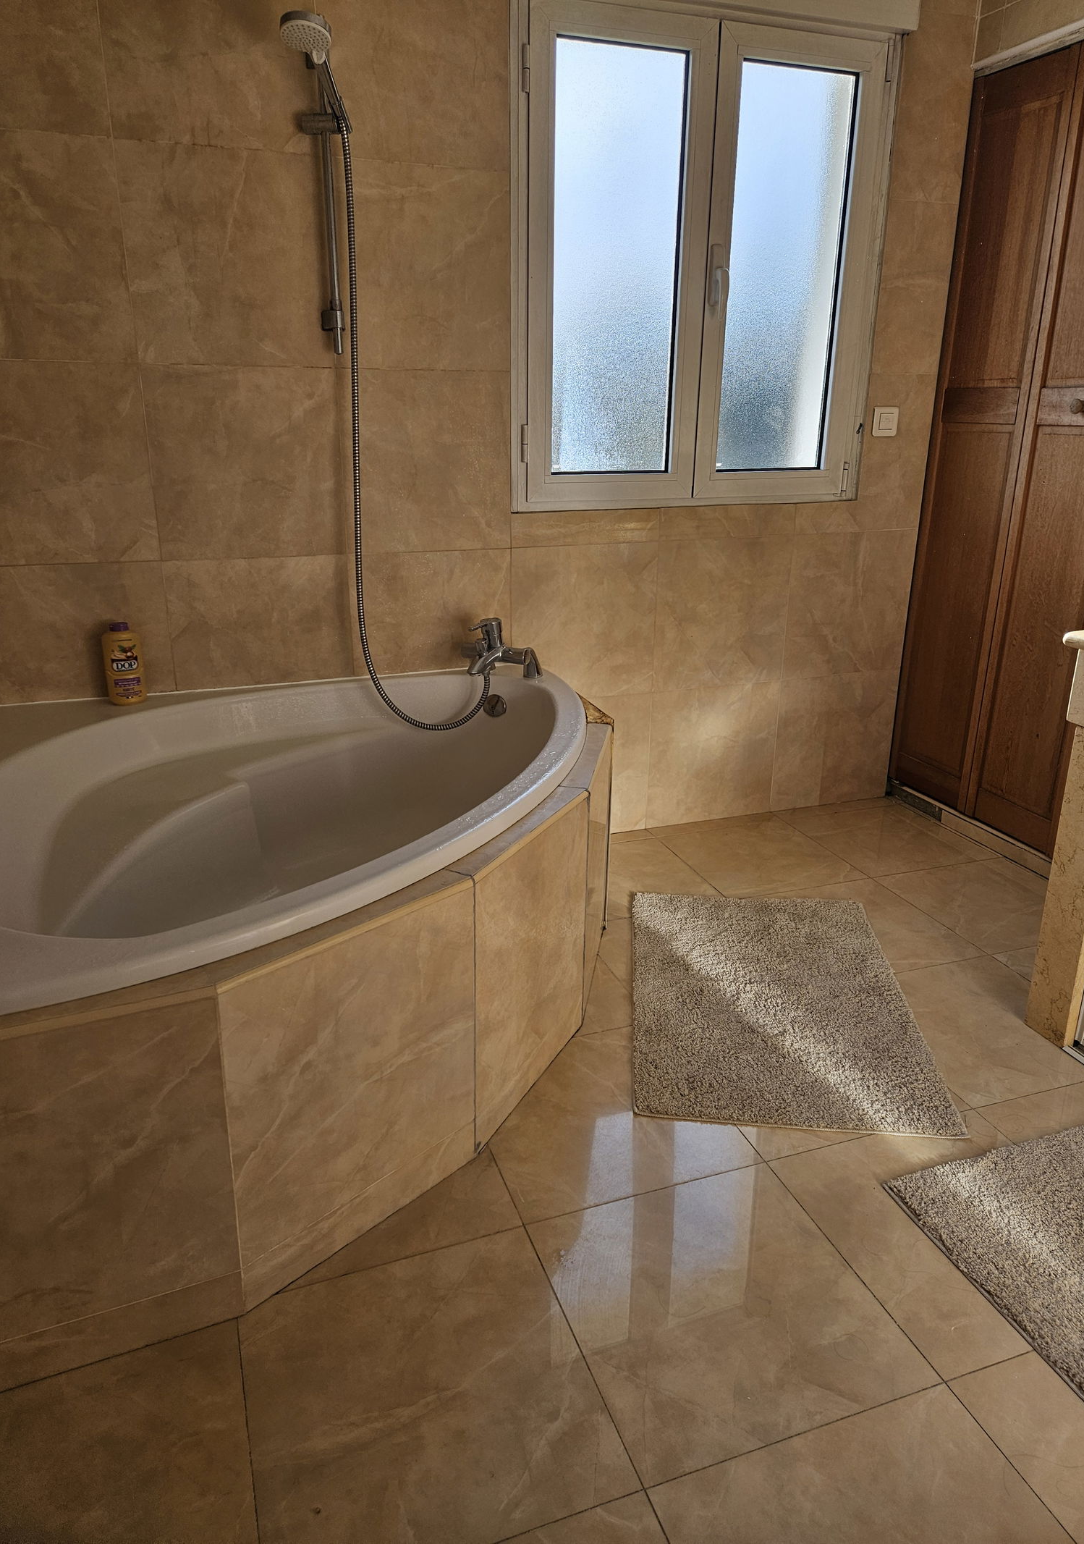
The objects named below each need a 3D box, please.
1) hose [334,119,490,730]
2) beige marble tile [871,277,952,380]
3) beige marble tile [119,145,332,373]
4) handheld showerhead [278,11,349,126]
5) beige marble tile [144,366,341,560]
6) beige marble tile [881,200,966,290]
[{"bbox_3d":[-0.281,-0.745,2.374,0.319,1.315,0.080,-7,21,-19],"label":"hose"},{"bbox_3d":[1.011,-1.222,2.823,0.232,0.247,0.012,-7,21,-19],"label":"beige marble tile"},{"bbox_3d":[-0.674,-1.109,2.223,0.420,0.423,0.012,-7,21,-19],"label":"beige marble tile"},{"bbox_3d":[-0.458,-1.464,2.143,0.100,0.240,0.070,2,63,16],"label":"handheld showerhead"},{"bbox_3d":[-0.699,-0.739,2.459,0.444,0.439,0.015,-7,20,-18],"label":"beige marble tile"},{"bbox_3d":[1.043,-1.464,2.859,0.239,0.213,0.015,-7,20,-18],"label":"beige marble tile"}]

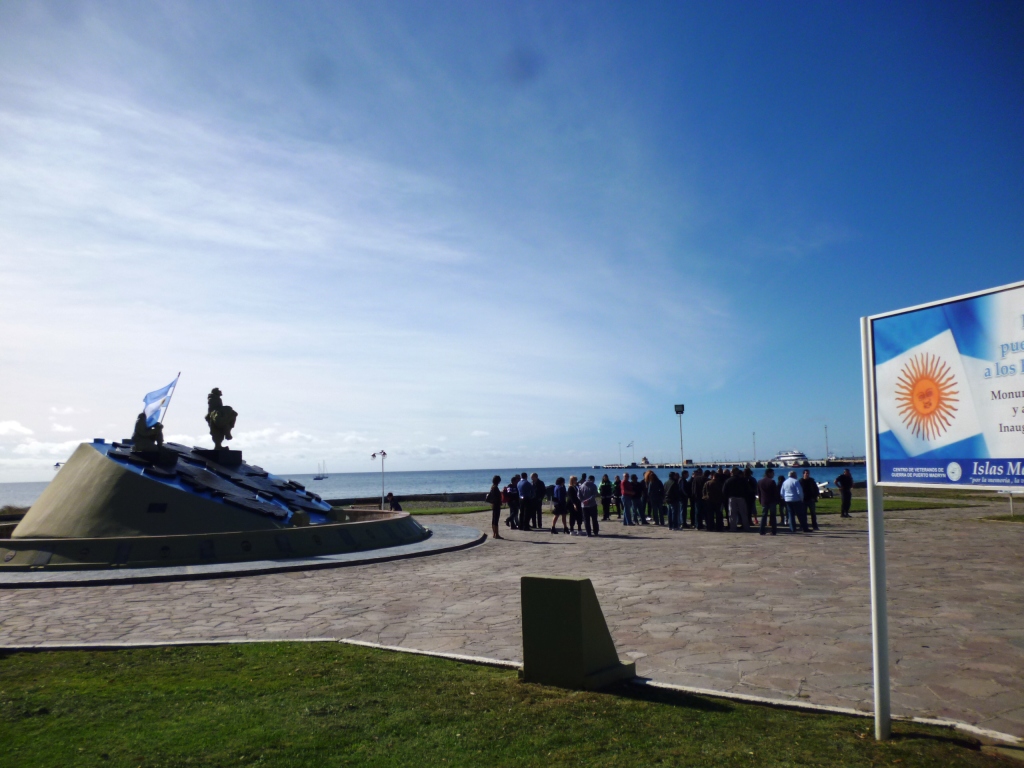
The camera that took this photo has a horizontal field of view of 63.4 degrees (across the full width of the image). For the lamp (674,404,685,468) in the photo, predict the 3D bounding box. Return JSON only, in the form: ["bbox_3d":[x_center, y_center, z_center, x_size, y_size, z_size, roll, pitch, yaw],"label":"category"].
[{"bbox_3d":[9.855,4.061,47.807,0.550,5.740,0.400,-3,-6,14],"label":"lamp"}]

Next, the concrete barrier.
[{"bbox_3d":[0.527,2.023,6.930,0.714,0.842,0.644,-6,-7,39],"label":"concrete barrier"}]

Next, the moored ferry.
[{"bbox_3d":[191.060,51.341,567.184,9.000,11.579,28.000,0,-6,-18],"label":"moored ferry"}]

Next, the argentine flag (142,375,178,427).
[{"bbox_3d":[-9.785,0.534,23.091,0.900,1.413,0.450,1,-6,-23],"label":"argentine flag"}]

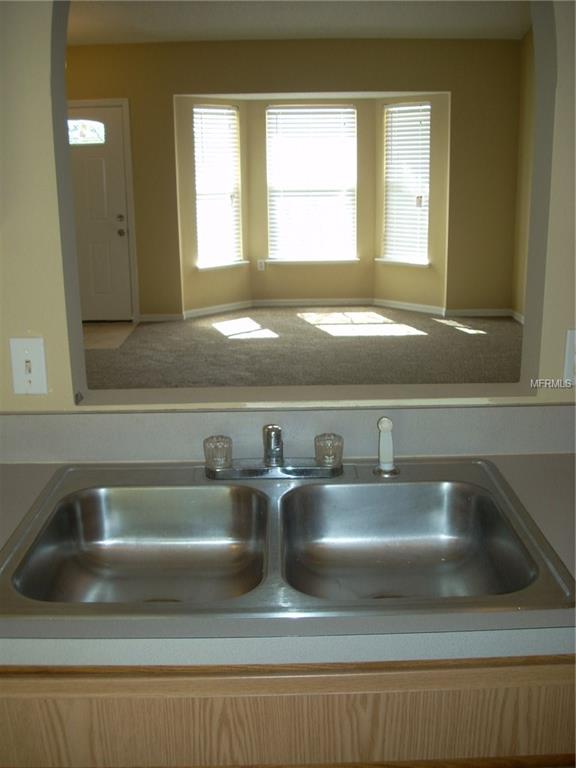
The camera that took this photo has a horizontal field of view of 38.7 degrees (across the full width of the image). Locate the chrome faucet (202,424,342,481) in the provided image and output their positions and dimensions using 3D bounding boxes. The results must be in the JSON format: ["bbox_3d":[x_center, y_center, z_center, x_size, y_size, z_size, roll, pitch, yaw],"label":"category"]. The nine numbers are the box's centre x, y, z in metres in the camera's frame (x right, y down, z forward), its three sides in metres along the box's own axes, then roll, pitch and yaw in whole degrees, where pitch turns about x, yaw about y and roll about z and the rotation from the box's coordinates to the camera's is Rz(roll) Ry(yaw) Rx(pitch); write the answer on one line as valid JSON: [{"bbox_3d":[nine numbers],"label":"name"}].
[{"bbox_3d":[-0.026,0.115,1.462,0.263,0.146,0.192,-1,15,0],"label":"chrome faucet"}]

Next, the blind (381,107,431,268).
[{"bbox_3d":[1.155,-1.939,7.988,0.545,1.490,0.056,14,21,43],"label":"blind"}]

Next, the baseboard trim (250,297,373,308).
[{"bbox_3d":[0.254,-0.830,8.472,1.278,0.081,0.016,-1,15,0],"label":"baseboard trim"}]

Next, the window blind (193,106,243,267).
[{"bbox_3d":[-0.671,-1.913,7.981,0.056,1.490,0.576,14,21,43],"label":"window blind"}]

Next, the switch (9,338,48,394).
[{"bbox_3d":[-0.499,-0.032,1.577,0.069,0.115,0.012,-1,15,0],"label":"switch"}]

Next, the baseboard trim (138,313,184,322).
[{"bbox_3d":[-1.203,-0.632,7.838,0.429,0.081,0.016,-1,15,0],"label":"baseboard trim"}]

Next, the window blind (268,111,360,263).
[{"bbox_3d":[0.244,-1.991,8.222,0.894,1.500,0.056,-1,15,0],"label":"window blind"}]

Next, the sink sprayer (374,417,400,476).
[{"bbox_3d":[0.179,0.113,1.511,0.051,0.119,0.056,-1,15,0],"label":"sink sprayer"}]

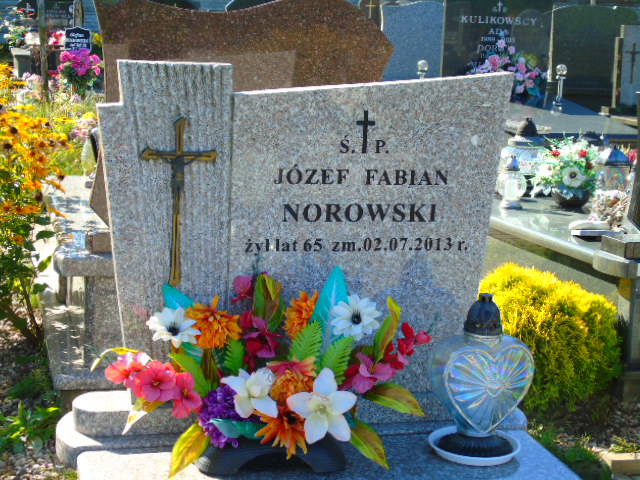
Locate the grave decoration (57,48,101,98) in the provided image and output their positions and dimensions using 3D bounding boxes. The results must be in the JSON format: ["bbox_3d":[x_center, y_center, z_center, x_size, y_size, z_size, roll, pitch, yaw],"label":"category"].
[{"bbox_3d":[-1.854,-1.278,8.800,0.340,0.390,0.320,0,11,-12],"label":"grave decoration"}]

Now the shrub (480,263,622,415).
[{"bbox_3d":[0.625,0.268,3.150,0.400,0.390,0.380,0,11,-12],"label":"shrub"}]

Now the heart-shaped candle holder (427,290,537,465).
[{"bbox_3d":[0.315,0.266,2.273,0.185,0.325,0.175,0,11,-12],"label":"heart-shaped candle holder"}]

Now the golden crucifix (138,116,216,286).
[{"bbox_3d":[-0.275,-0.075,2.236,0.150,0.338,0.030,0,11,-12],"label":"golden crucifix"}]

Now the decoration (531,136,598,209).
[{"bbox_3d":[0.896,-0.247,4.200,0.245,0.265,0.235,0,11,-12],"label":"decoration"}]

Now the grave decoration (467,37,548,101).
[{"bbox_3d":[1.358,-1.235,8.300,0.550,0.470,0.380,0,11,-12],"label":"grave decoration"}]

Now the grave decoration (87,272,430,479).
[{"bbox_3d":[-0.124,0.240,2.212,0.610,0.370,0.280,0,11,-12],"label":"grave decoration"}]

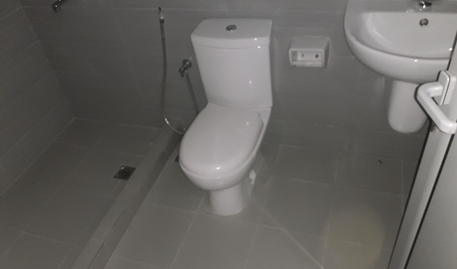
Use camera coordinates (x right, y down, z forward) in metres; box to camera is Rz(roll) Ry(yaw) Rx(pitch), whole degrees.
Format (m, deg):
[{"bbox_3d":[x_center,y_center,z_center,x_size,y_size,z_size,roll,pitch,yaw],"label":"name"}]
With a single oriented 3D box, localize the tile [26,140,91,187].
[{"bbox_3d":[-0.995,0.172,2.081,0.314,0.012,0.302,6,41,17],"label":"tile"}]

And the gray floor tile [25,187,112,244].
[{"bbox_3d":[-0.793,0.393,1.771,0.302,0.012,0.302,6,41,17],"label":"gray floor tile"}]

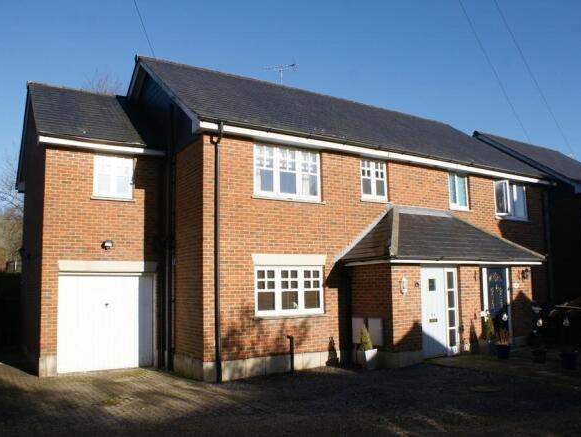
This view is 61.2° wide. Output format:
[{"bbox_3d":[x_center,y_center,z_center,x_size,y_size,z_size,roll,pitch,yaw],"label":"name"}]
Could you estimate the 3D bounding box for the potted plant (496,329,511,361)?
[{"bbox_3d":[4.629,2.726,10.742,0.320,0.659,0.320,4,-9,-32],"label":"potted plant"}]

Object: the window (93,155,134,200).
[{"bbox_3d":[-4.029,-0.892,11.143,0.863,1.015,0.134,4,-9,-32],"label":"window"}]

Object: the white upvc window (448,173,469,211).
[{"bbox_3d":[4.694,-0.742,13.905,0.765,1.006,0.134,4,-9,-32],"label":"white upvc window"}]

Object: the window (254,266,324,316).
[{"bbox_3d":[-0.023,1.549,10.520,1.727,1.032,0.134,4,-9,-32],"label":"window"}]

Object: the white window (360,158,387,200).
[{"bbox_3d":[2.025,-0.930,12.217,0.845,0.961,0.134,4,-9,-32],"label":"white window"}]

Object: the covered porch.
[{"bbox_3d":[3.963,1.458,12.117,5.554,3.649,1.469,4,-9,-32],"label":"covered porch"}]

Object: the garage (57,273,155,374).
[{"bbox_3d":[-4.001,2.221,10.717,1.994,2.065,0.311,4,-9,-32],"label":"garage"}]

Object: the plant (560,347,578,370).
[{"bbox_3d":[5.312,2.655,9.431,0.320,0.445,0.320,4,-9,-32],"label":"plant"}]

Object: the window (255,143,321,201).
[{"bbox_3d":[-0.074,-0.967,10.871,1.718,1.148,0.134,4,-9,-32],"label":"window"}]

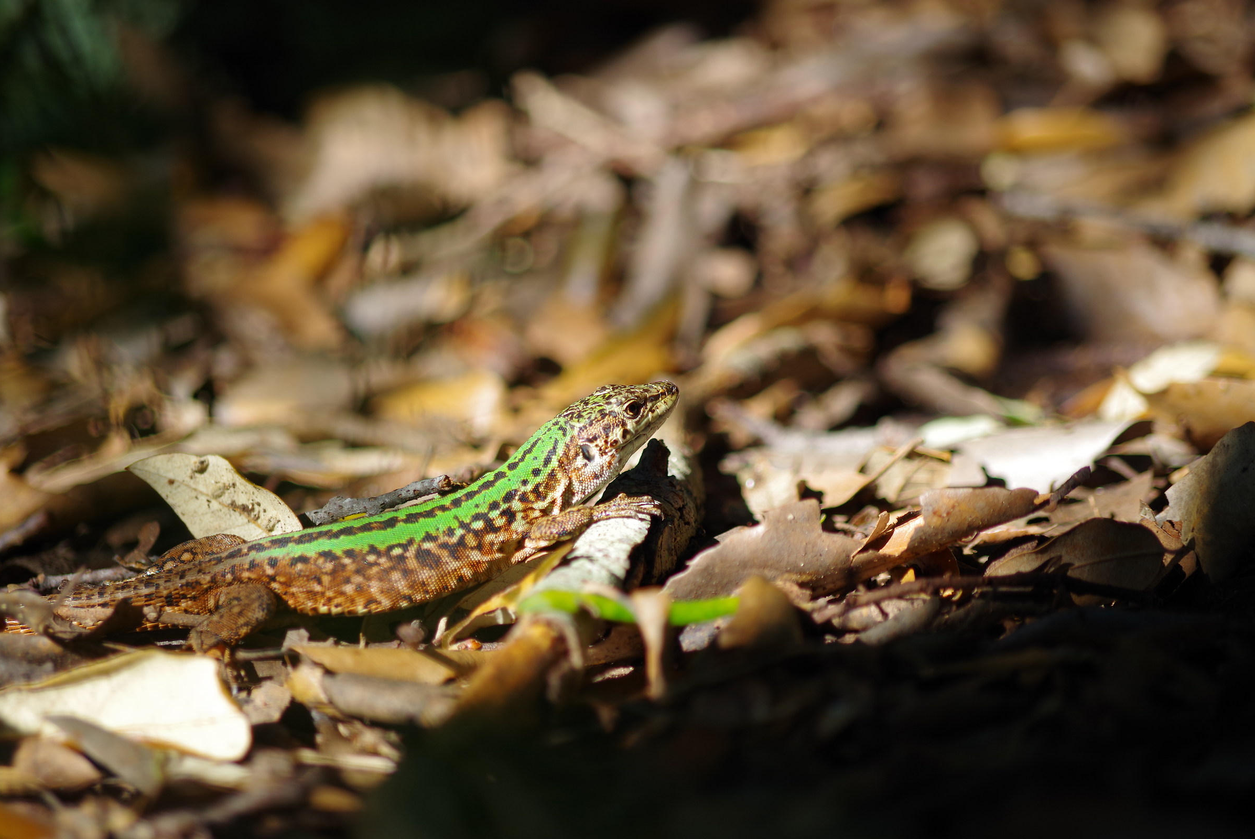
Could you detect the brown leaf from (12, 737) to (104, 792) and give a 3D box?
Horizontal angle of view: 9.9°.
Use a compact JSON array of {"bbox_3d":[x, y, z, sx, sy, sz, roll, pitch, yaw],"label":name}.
[{"bbox_3d":[-0.071,0.043,0.897,0.012,0.004,0.008,0,30,0],"label":"brown leaf"}]

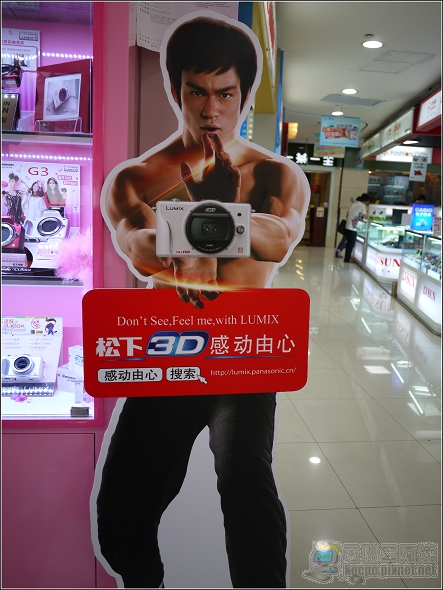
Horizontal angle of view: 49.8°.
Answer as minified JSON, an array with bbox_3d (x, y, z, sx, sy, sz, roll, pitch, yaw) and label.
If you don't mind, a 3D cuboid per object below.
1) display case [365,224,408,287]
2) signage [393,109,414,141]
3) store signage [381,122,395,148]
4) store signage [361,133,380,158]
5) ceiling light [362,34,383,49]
[{"bbox_3d":[3.188,-0.817,9.062,0.540,0.990,1.950,4,11,7],"label":"display case"},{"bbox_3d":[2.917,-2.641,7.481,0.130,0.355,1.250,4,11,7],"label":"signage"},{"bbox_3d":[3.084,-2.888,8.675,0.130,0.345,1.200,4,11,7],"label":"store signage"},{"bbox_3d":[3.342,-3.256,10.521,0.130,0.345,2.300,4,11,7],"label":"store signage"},{"bbox_3d":[1.564,-2.600,4.930,0.222,0.060,0.222,1,11,-7],"label":"ceiling light"}]

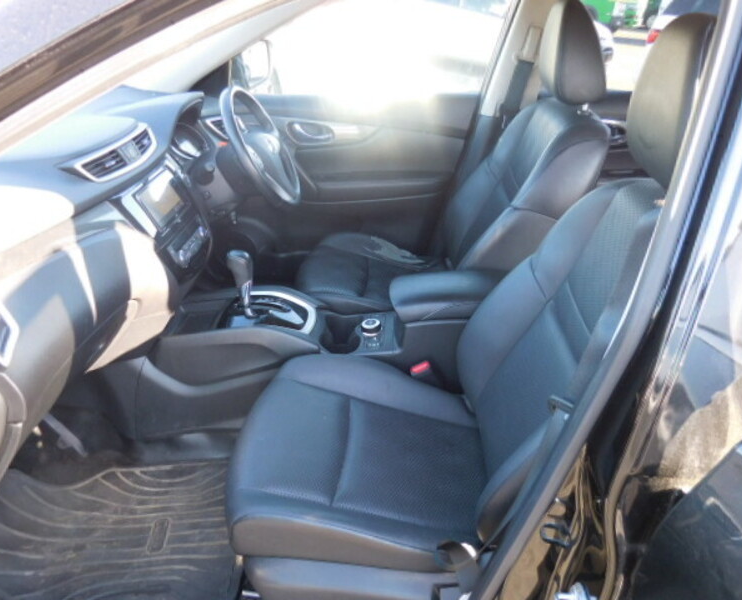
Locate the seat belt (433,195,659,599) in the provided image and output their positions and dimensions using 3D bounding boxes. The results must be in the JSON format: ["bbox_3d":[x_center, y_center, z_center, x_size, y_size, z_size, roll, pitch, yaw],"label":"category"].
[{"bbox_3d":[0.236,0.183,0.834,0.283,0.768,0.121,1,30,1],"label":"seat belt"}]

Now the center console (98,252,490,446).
[{"bbox_3d":[-0.143,0.115,1.539,1.040,0.465,0.293,1,30,1],"label":"center console"}]

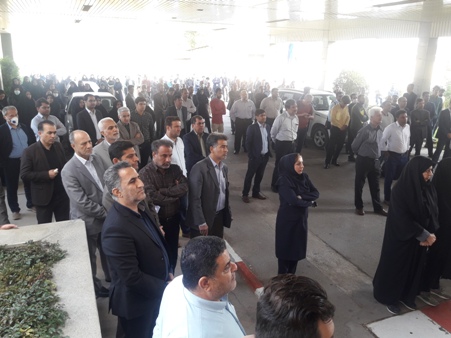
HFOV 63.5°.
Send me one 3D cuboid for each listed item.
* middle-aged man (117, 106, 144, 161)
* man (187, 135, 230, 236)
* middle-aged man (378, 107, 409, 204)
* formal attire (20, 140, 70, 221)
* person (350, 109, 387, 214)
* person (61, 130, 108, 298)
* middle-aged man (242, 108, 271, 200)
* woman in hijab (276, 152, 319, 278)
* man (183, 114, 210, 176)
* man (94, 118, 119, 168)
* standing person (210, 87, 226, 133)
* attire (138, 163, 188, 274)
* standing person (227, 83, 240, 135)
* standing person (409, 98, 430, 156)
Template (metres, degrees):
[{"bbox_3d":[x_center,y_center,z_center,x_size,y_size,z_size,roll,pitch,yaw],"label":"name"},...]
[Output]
[{"bbox_3d":[-1.559,-0.130,5.938,0.560,1.720,0.400,-6,17,-24],"label":"middle-aged man"},{"bbox_3d":[-0.162,0.505,3.699,0.380,1.760,0.520,11,19,31],"label":"man"},{"bbox_3d":[3.007,-0.183,6.470,0.500,1.700,0.320,-3,16,-14],"label":"middle-aged man"},{"bbox_3d":[-2.201,0.342,4.513,0.370,1.400,0.560,10,18,28],"label":"formal attire"},{"bbox_3d":[2.380,-0.091,5.987,0.530,1.770,0.380,-8,18,-28],"label":"person"},{"bbox_3d":[-1.429,0.469,3.769,0.370,1.750,0.540,9,18,26],"label":"person"},{"bbox_3d":[0.570,-0.234,6.500,0.520,1.660,0.400,-11,20,-35],"label":"middle-aged man"},{"bbox_3d":[0.704,0.612,3.692,0.400,1.580,0.480,15,21,40],"label":"woman in hijab"},{"bbox_3d":[-0.417,0.044,5.497,0.500,1.690,0.320,-11,20,-36],"label":"man"},{"bbox_3d":[-1.390,0.254,4.486,0.360,1.775,0.520,8,17,23],"label":"man"},{"bbox_3d":[-0.196,-1.361,10.204,0.520,1.770,0.360,-11,20,-35],"label":"standing person"},{"bbox_3d":[-0.589,0.672,3.548,0.560,1.450,0.380,-15,22,-43],"label":"attire"},{"bbox_3d":[0.319,-2.131,12.942,0.520,1.760,0.340,-6,17,-23],"label":"standing person"},{"bbox_3d":[4.971,-0.948,9.298,0.520,1.675,0.340,5,17,16],"label":"standing person"}]

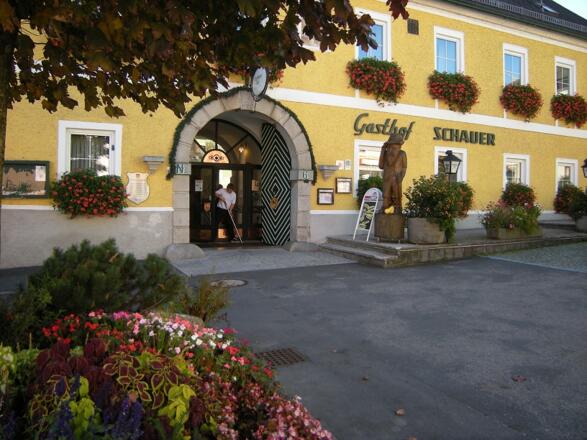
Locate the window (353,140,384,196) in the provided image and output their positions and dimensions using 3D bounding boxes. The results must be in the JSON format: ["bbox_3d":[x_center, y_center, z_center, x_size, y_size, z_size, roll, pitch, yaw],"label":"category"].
[{"bbox_3d":[2.137,-1.411,13.007,1.200,1.520,0.200,0,0,-25],"label":"window"}]

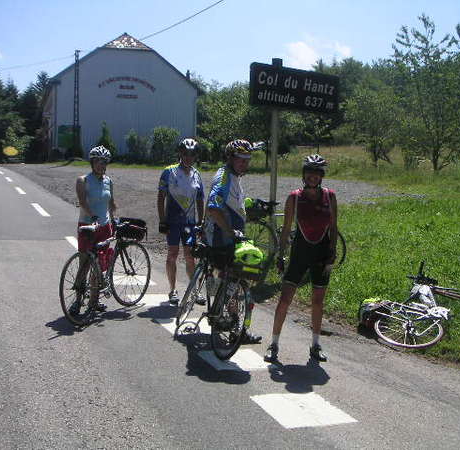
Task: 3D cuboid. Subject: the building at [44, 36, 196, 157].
[{"bbox_3d":[-10.953,-11.682,63.176,12.300,10.800,14.000,-1,7,-20],"label":"building"}]

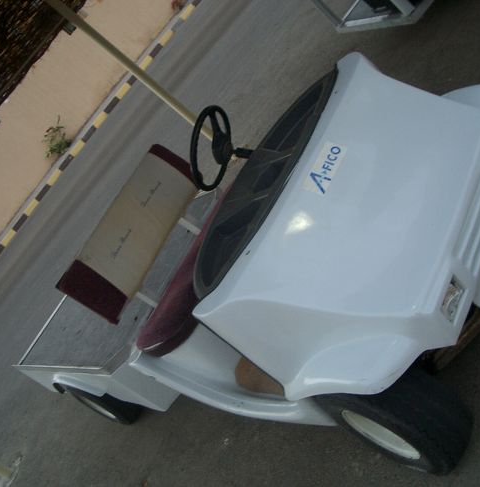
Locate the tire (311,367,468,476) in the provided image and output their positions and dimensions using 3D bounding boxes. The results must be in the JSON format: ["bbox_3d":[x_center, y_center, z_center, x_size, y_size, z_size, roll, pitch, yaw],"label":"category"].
[{"bbox_3d":[0.468,0.508,2.001,0.205,0.455,0.460,-57,20,-18],"label":"tire"}]

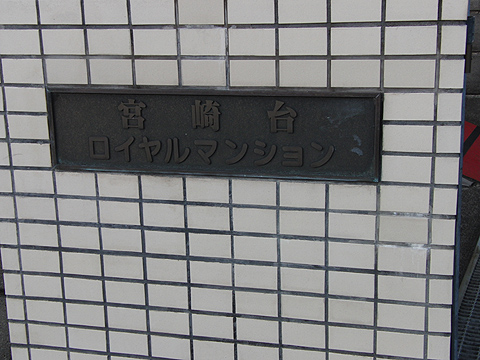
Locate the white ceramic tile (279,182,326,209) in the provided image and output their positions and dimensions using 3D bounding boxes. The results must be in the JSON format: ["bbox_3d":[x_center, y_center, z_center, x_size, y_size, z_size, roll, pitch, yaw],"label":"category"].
[{"bbox_3d":[0.146,0.033,1.844,0.108,0.060,0.010,3,15,15],"label":"white ceramic tile"}]

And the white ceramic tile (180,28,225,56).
[{"bbox_3d":[-0.087,-0.326,1.857,0.108,0.060,0.010,2,15,14],"label":"white ceramic tile"}]

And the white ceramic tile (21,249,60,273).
[{"bbox_3d":[-0.522,0.211,2.077,0.108,0.060,0.010,3,15,15],"label":"white ceramic tile"}]

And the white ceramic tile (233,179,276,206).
[{"bbox_3d":[0.035,0.029,1.869,0.108,0.060,0.010,2,15,15],"label":"white ceramic tile"}]

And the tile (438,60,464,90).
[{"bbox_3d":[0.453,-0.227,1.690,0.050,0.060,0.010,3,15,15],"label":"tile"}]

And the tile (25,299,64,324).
[{"bbox_3d":[-0.510,0.342,2.081,0.108,0.061,0.010,3,15,15],"label":"tile"}]

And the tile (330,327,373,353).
[{"bbox_3d":[0.276,0.390,1.953,0.108,0.060,0.010,2,15,14],"label":"tile"}]

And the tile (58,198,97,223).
[{"bbox_3d":[-0.407,0.076,1.989,0.108,0.061,0.010,2,15,15],"label":"tile"}]

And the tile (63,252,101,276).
[{"bbox_3d":[-0.408,0.215,2.046,0.108,0.060,0.010,3,15,15],"label":"tile"}]

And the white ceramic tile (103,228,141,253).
[{"bbox_3d":[-0.294,0.149,1.971,0.108,0.061,0.010,3,15,15],"label":"white ceramic tile"}]

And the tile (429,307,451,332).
[{"bbox_3d":[0.459,0.319,1.818,0.050,0.061,0.010,2,15,15],"label":"tile"}]

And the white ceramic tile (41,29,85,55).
[{"bbox_3d":[-0.420,-0.332,1.890,0.108,0.060,0.010,3,15,15],"label":"white ceramic tile"}]

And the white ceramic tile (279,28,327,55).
[{"bbox_3d":[0.139,-0.305,1.739,0.108,0.061,0.010,2,15,15],"label":"white ceramic tile"}]

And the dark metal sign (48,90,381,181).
[{"bbox_3d":[-0.077,-0.110,1.865,0.800,0.200,0.025,2,15,14],"label":"dark metal sign"}]

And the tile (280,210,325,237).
[{"bbox_3d":[0.148,0.101,1.845,0.108,0.061,0.010,2,15,15],"label":"tile"}]

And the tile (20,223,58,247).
[{"bbox_3d":[-0.515,0.140,2.035,0.108,0.061,0.010,2,15,15],"label":"tile"}]

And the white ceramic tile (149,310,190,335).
[{"bbox_3d":[-0.180,0.362,2.022,0.108,0.060,0.010,3,15,15],"label":"white ceramic tile"}]

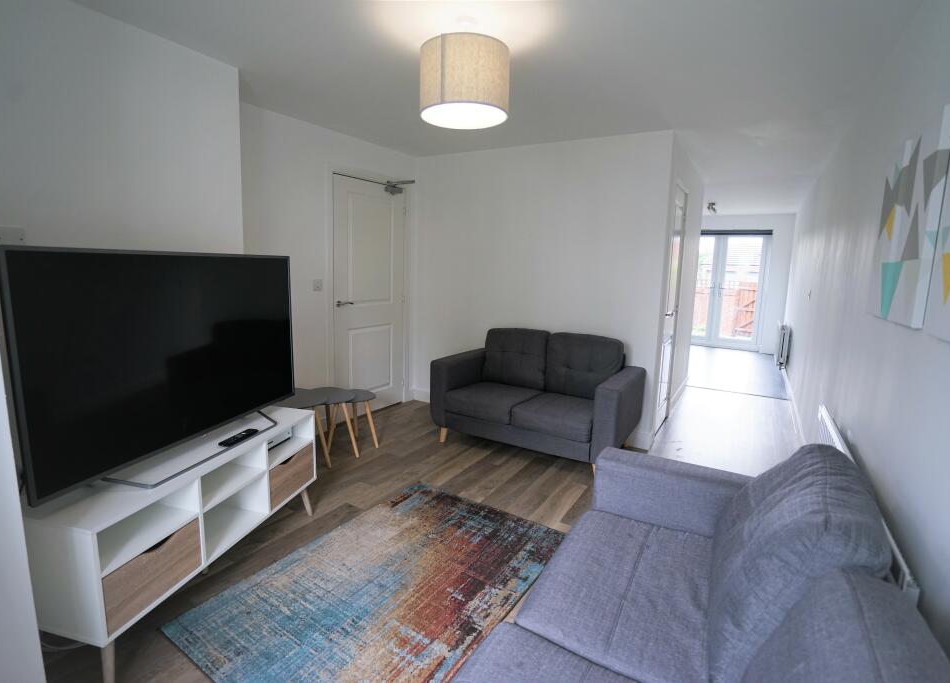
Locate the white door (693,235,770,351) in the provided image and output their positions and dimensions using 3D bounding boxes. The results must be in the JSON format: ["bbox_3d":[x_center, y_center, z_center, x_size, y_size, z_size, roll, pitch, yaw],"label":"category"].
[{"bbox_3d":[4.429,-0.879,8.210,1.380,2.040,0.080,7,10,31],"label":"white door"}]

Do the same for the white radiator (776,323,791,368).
[{"bbox_3d":[4.412,-0.003,6.566,0.100,0.580,1.000,7,10,31],"label":"white radiator"}]

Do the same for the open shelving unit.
[{"bbox_3d":[-1.141,0.713,1.889,0.390,0.563,1.124,3,9,12],"label":"open shelving unit"}]

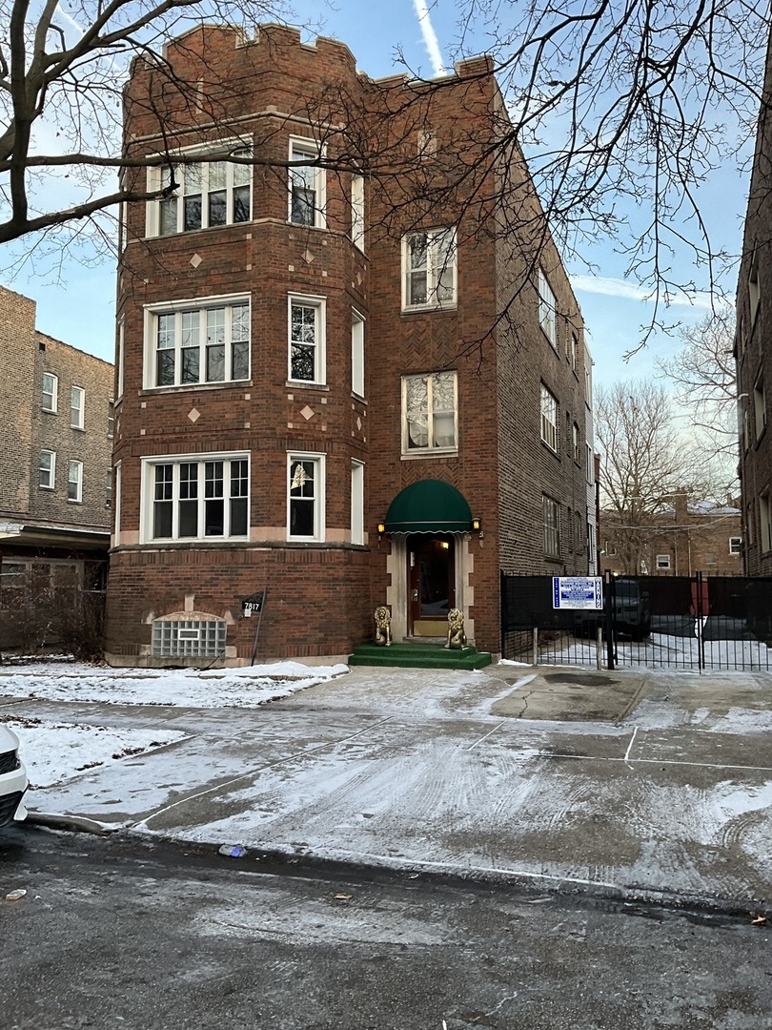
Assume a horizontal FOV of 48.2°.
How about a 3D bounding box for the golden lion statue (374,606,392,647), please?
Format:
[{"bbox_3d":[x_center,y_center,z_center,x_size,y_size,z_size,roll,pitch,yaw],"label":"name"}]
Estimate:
[{"bbox_3d":[-0.045,2.246,17.357,0.337,0.763,0.446,-1,-5,7],"label":"golden lion statue"}]

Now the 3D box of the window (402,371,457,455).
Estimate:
[{"bbox_3d":[0.900,-2.045,17.533,1.190,1.647,0.140,-2,-5,19],"label":"window"}]

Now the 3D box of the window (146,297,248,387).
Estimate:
[{"bbox_3d":[-3.686,-3.363,16.893,2.389,1.715,0.198,-2,-5,19],"label":"window"}]

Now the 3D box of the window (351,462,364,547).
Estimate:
[{"bbox_3d":[-0.604,-0.246,17.173,0.160,1.681,0.767,-2,-5,18],"label":"window"}]

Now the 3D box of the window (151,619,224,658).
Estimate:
[{"bbox_3d":[-3.688,2.320,16.213,1.580,0.660,0.110,-2,-5,19],"label":"window"}]

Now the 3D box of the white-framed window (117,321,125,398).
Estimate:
[{"bbox_3d":[-5.376,-3.214,17.716,0.160,1.683,0.763,2,-5,-25],"label":"white-framed window"}]

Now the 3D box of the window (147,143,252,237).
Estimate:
[{"bbox_3d":[-3.643,-6.384,16.884,2.415,1.723,0.160,-2,-5,19],"label":"window"}]

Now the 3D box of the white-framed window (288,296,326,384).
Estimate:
[{"bbox_3d":[-1.508,-3.339,16.429,0.758,1.683,0.160,2,-5,-25],"label":"white-framed window"}]

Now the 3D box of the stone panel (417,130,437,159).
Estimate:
[{"bbox_3d":[0.883,-7.816,18.198,0.416,0.615,0.089,-2,-5,19],"label":"stone panel"}]

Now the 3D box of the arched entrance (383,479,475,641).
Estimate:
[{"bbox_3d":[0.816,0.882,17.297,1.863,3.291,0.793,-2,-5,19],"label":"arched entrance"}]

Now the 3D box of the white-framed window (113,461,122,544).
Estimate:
[{"bbox_3d":[-5.488,-0.203,17.809,0.198,1.695,0.783,2,-5,-26],"label":"white-framed window"}]

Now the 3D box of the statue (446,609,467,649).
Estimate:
[{"bbox_3d":[1.374,2.198,16.792,0.337,0.763,0.446,-3,-5,31],"label":"statue"}]

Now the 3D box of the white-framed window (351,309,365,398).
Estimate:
[{"bbox_3d":[-0.603,-3.254,17.469,0.160,1.683,0.769,-2,-5,18],"label":"white-framed window"}]

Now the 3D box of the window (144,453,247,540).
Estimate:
[{"bbox_3d":[-3.607,-0.304,16.362,2.385,1.681,0.160,-2,-5,19],"label":"window"}]

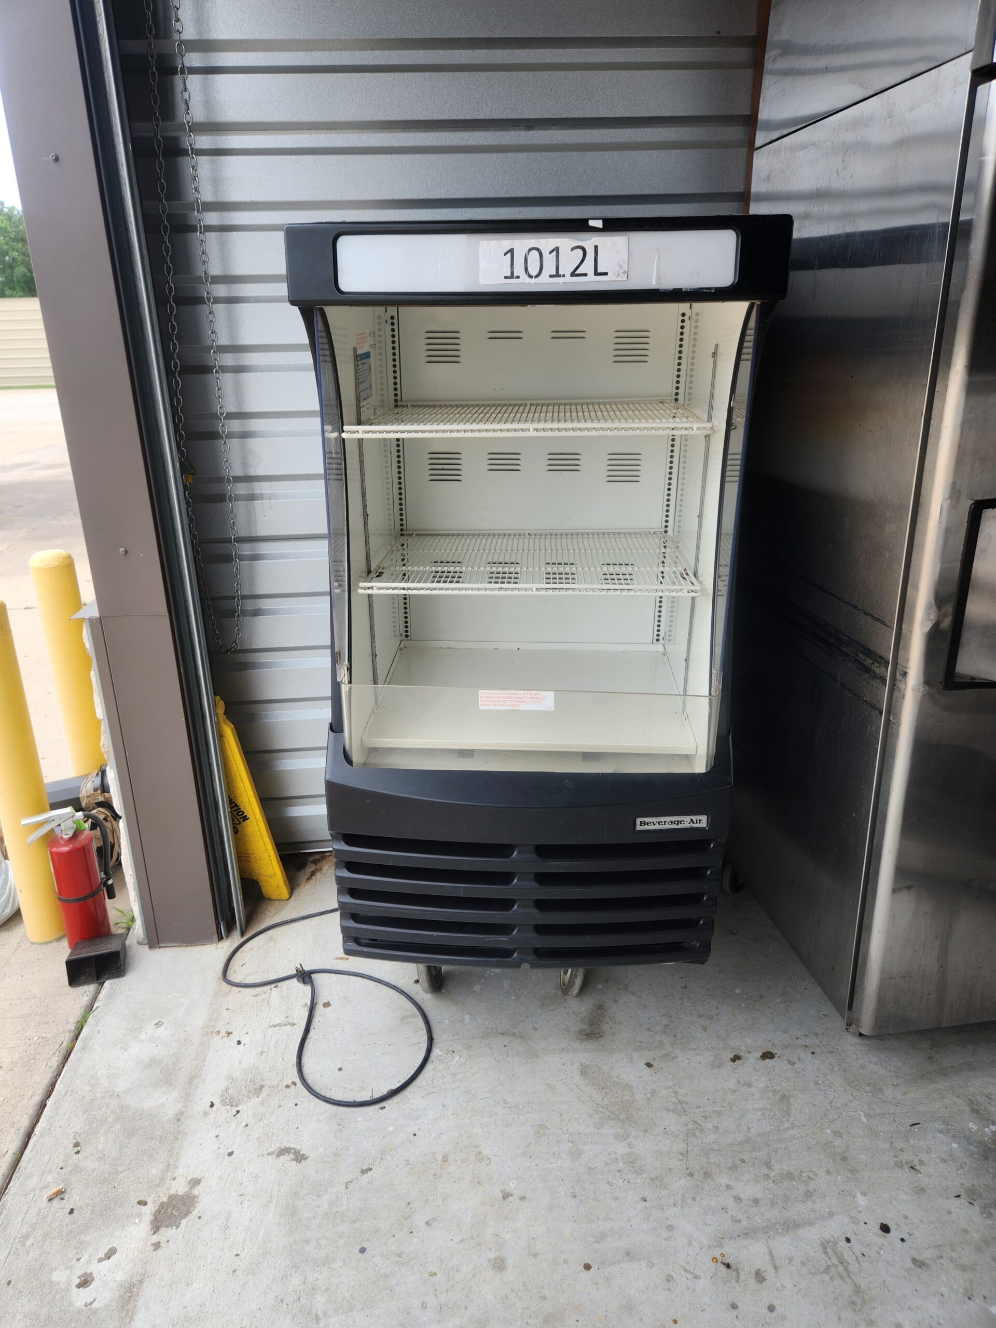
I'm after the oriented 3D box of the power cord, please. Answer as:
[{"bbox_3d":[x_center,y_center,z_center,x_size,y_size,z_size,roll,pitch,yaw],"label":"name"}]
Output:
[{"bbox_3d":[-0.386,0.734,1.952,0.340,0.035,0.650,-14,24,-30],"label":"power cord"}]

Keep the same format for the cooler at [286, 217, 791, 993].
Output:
[{"bbox_3d":[0.078,-0.067,1.893,0.780,1.545,0.690,1,23,3],"label":"cooler"}]

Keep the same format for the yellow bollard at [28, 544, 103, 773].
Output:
[{"bbox_3d":[-1.238,0.102,2.639,0.111,0.900,0.111,-1,21,0],"label":"yellow bollard"}]

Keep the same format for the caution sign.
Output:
[{"bbox_3d":[-0.709,0.339,2.325,0.280,0.590,0.060,-1,15,0],"label":"caution sign"}]

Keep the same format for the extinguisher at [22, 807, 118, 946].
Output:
[{"bbox_3d":[-1.027,0.525,2.139,0.190,0.390,0.115,-13,23,-27],"label":"extinguisher"}]

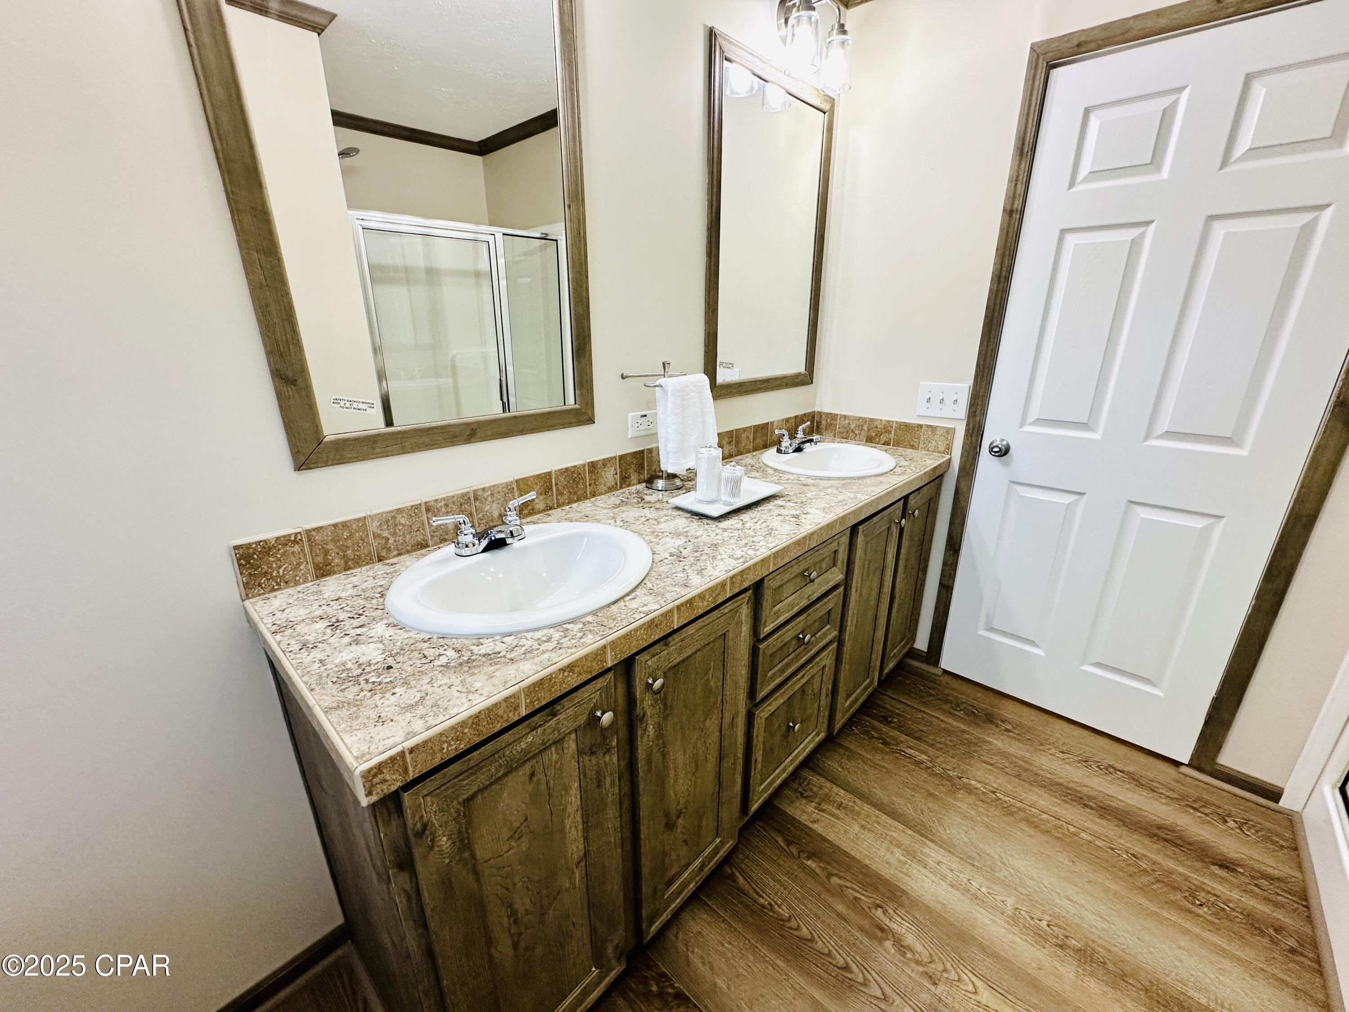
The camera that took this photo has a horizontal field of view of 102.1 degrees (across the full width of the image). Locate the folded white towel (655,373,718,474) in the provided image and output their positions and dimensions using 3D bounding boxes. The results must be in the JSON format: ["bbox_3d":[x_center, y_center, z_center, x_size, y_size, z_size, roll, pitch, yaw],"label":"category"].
[{"bbox_3d":[0.041,-0.241,1.576,0.185,0.272,0.065,-13,22,-33],"label":"folded white towel"}]

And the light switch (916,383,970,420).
[{"bbox_3d":[0.968,-0.379,1.974,0.169,0.124,0.014,17,25,40],"label":"light switch"}]

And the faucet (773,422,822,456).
[{"bbox_3d":[0.478,-0.248,2.009,0.145,0.086,0.240,17,25,40],"label":"faucet"}]

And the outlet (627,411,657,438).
[{"bbox_3d":[-0.086,-0.243,1.612,0.009,0.071,0.114,17,25,40],"label":"outlet"}]

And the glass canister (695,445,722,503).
[{"bbox_3d":[0.092,-0.089,1.448,0.069,0.153,0.069,0,19,0],"label":"glass canister"}]

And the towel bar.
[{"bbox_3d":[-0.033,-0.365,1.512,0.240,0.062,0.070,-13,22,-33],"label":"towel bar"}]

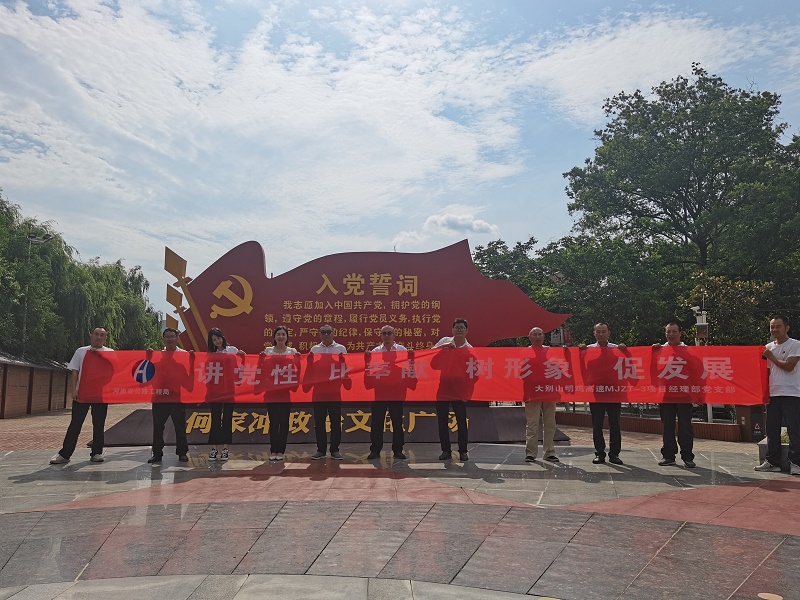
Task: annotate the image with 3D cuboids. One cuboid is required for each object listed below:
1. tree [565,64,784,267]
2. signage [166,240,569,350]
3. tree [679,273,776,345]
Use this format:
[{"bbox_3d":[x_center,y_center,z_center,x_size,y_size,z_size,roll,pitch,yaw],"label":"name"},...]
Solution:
[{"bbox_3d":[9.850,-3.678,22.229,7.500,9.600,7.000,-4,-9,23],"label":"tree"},{"bbox_3d":[-0.573,0.389,11.003,7.050,2.900,0.450,0,-8,-2],"label":"signage"},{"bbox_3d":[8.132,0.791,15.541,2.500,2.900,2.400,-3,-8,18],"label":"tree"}]

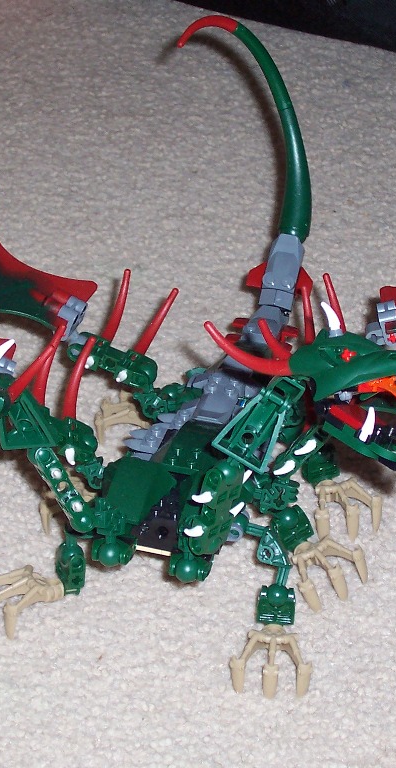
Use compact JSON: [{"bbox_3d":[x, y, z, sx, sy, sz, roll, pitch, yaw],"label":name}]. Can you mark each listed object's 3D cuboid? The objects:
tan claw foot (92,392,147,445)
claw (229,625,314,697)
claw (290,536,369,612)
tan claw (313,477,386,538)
[{"bbox_3d":[-0.029,0.019,0.997,0.037,0.022,0.034,13,40,16],"label":"tan claw foot"},{"bbox_3d":[0.029,0.106,0.820,0.032,0.019,0.033,3,35,6],"label":"claw"},{"bbox_3d":[0.054,0.080,0.922,0.034,0.022,0.037,-29,38,-17],"label":"claw"},{"bbox_3d":[0.065,0.054,0.953,0.034,0.022,0.037,-11,39,-14],"label":"tan claw"}]

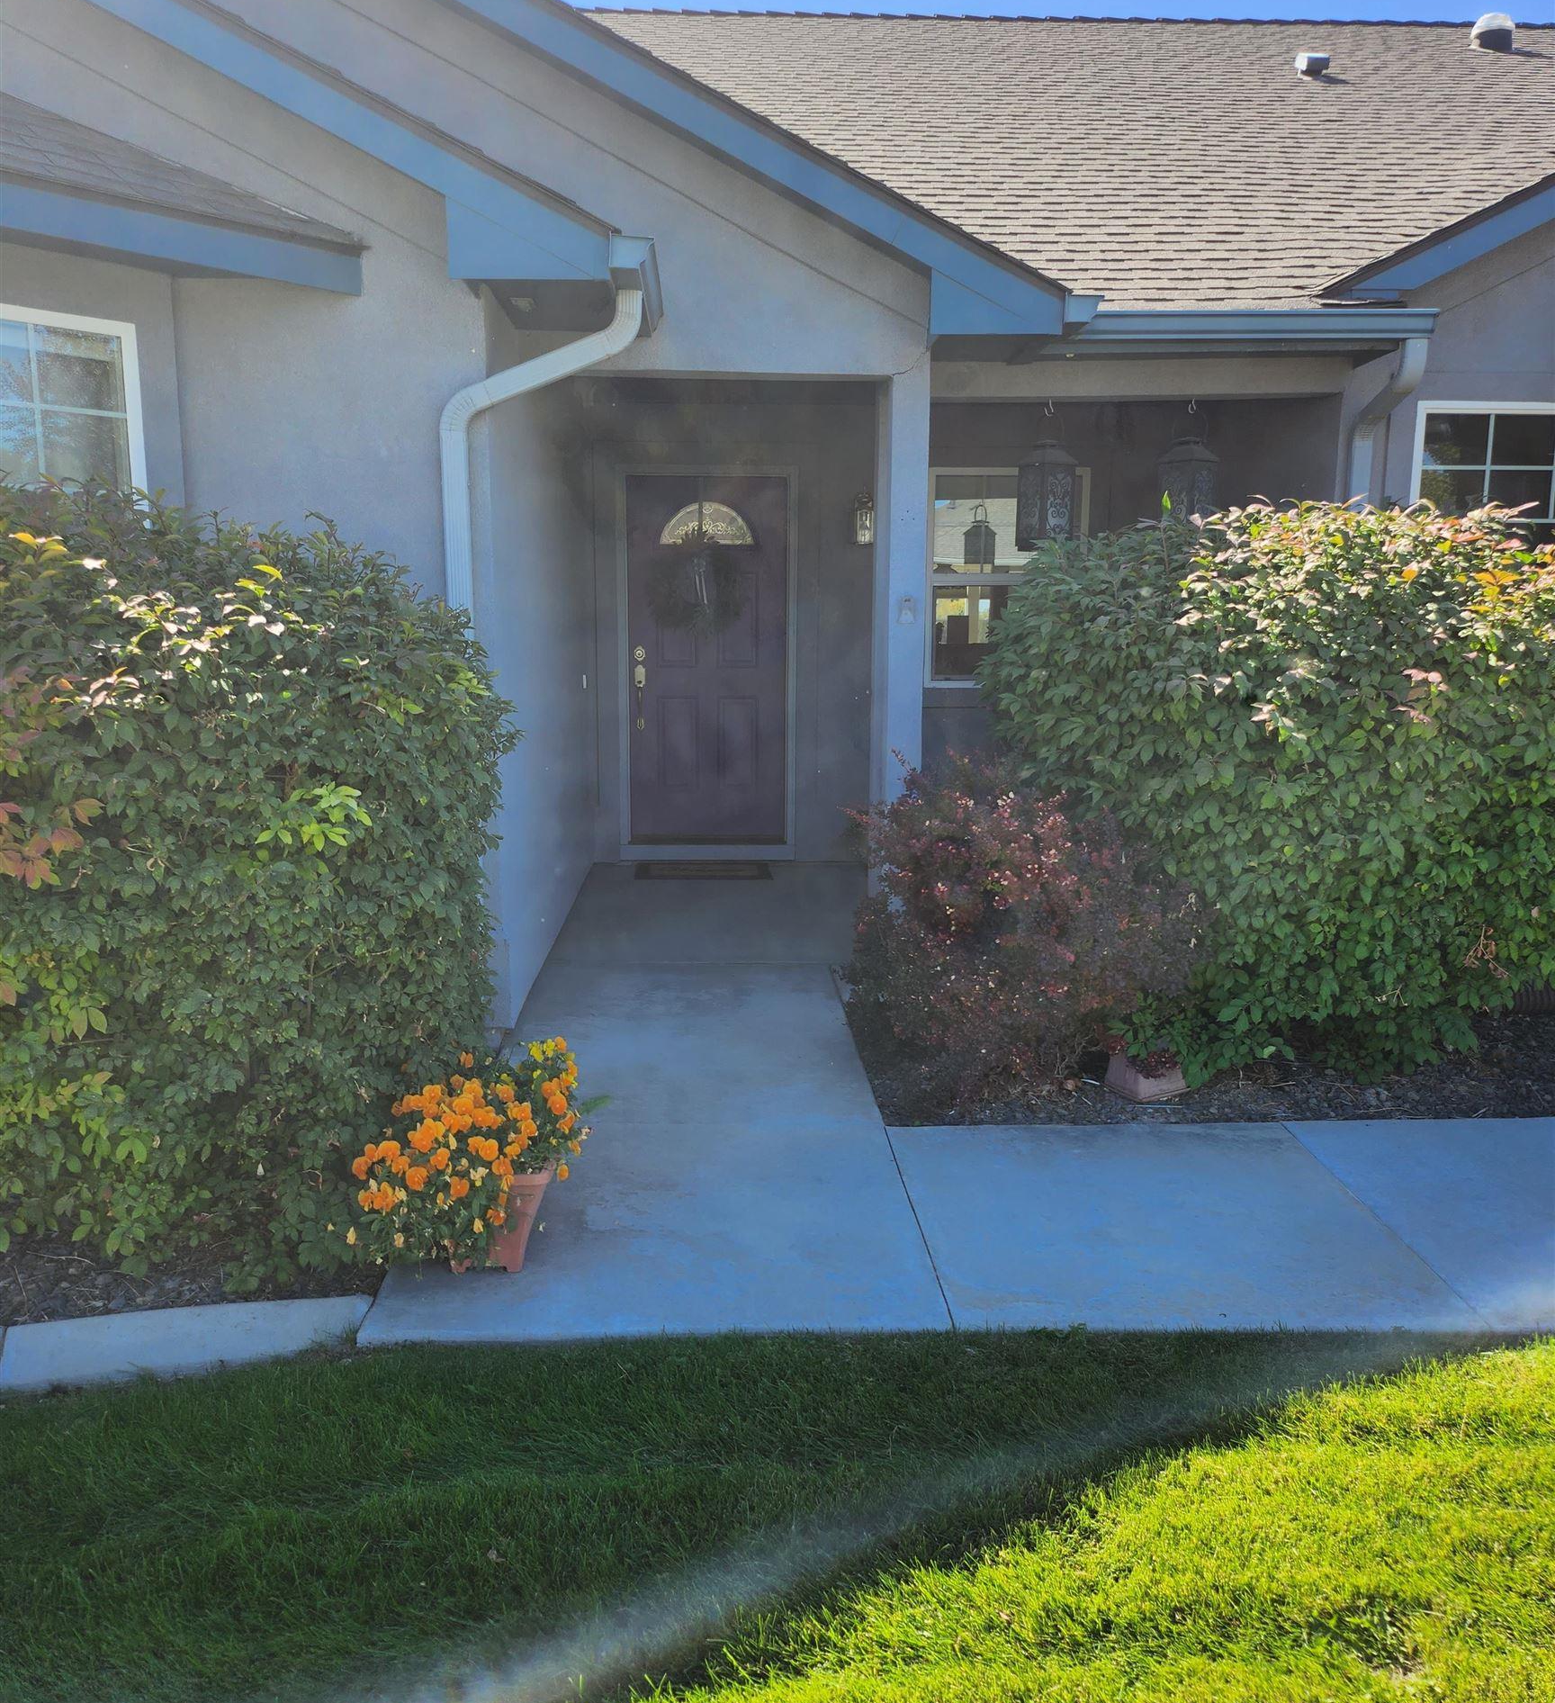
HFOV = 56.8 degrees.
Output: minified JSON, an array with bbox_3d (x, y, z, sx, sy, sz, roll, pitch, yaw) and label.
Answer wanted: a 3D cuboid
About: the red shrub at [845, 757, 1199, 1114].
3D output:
[{"bbox_3d":[0.784,0.167,4.774,1.091,1.071,0.918,0,10,-2],"label":"red shrub"}]

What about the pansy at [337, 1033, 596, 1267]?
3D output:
[{"bbox_3d":[-0.683,0.690,3.344,0.541,0.520,0.439,0,10,-2],"label":"pansy"}]

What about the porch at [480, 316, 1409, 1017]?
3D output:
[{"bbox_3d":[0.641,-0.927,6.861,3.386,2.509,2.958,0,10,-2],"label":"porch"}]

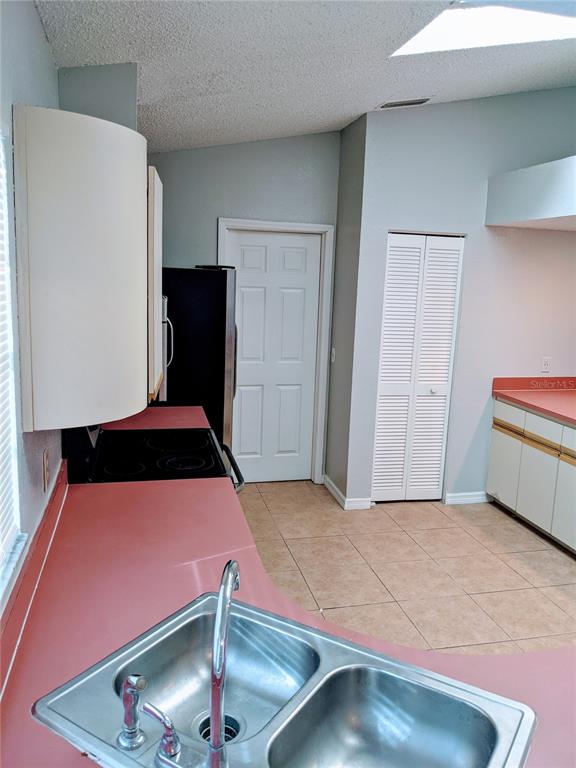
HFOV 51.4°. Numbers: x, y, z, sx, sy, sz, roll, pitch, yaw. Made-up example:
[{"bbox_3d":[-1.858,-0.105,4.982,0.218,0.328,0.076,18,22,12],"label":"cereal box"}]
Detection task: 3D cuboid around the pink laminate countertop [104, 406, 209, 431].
[{"bbox_3d":[-0.793,0.214,3.451,0.645,0.040,0.550,-1,11,-13],"label":"pink laminate countertop"}]

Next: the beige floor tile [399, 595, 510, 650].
[{"bbox_3d":[0.851,1.233,3.113,0.427,0.010,0.427,-1,11,-13],"label":"beige floor tile"}]

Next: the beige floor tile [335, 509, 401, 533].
[{"bbox_3d":[0.562,0.996,4.350,0.427,0.010,0.427,-1,11,-13],"label":"beige floor tile"}]

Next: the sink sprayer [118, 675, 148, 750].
[{"bbox_3d":[-0.271,0.574,1.050,0.058,0.125,0.050,7,11,24],"label":"sink sprayer"}]

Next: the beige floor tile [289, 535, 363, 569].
[{"bbox_3d":[0.235,1.071,3.808,0.425,0.010,0.425,-1,11,-13],"label":"beige floor tile"}]

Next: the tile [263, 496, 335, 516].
[{"bbox_3d":[0.041,0.917,4.628,0.425,0.010,0.425,-1,11,-13],"label":"tile"}]

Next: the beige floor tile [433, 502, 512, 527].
[{"bbox_3d":[1.401,0.989,4.544,0.427,0.010,0.427,-1,11,-13],"label":"beige floor tile"}]

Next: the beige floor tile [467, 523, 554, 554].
[{"bbox_3d":[1.485,1.059,4.101,0.425,0.010,0.425,-1,11,-13],"label":"beige floor tile"}]

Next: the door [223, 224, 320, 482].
[{"bbox_3d":[-0.136,-0.184,4.894,0.764,2.045,0.045,-1,11,-13],"label":"door"}]

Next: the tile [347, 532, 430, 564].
[{"bbox_3d":[0.658,1.075,3.938,0.427,0.010,0.427,-1,11,-13],"label":"tile"}]

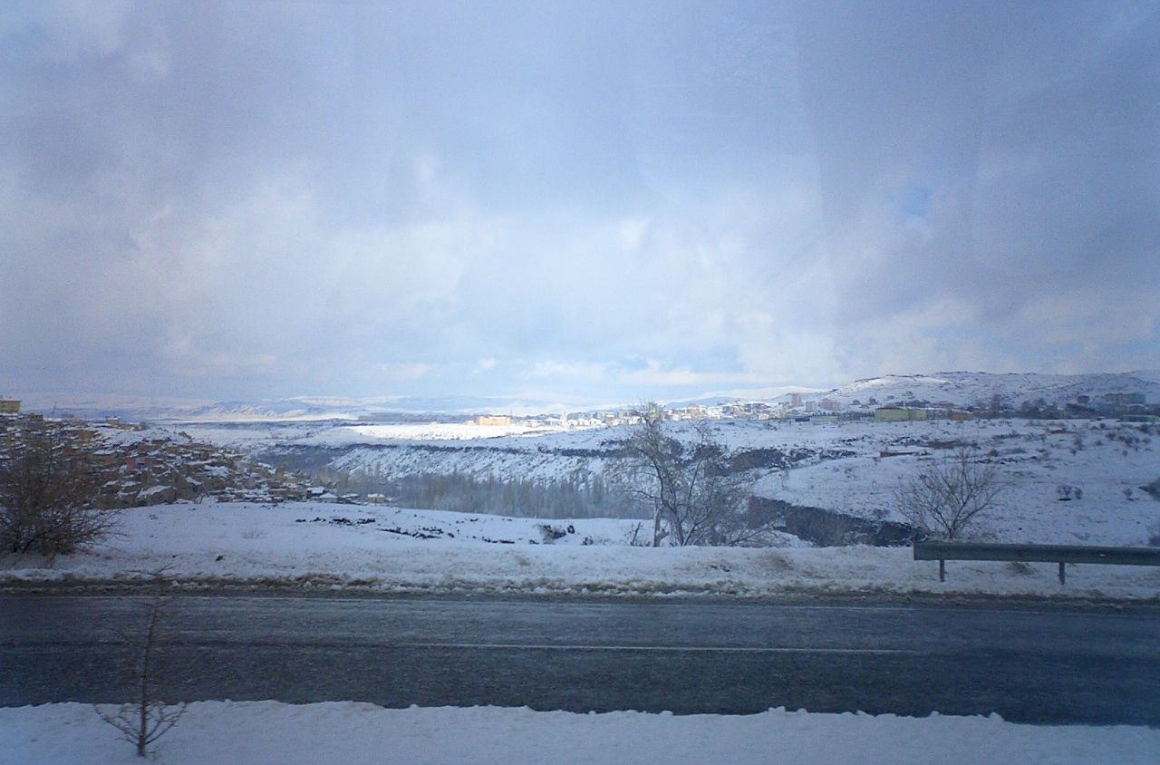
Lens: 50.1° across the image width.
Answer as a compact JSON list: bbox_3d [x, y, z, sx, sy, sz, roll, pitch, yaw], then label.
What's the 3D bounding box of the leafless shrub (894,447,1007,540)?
[{"bbox_3d":[7.912,2.392,26.500,2.350,2.050,2.100,0,-1,0],"label":"leafless shrub"}]

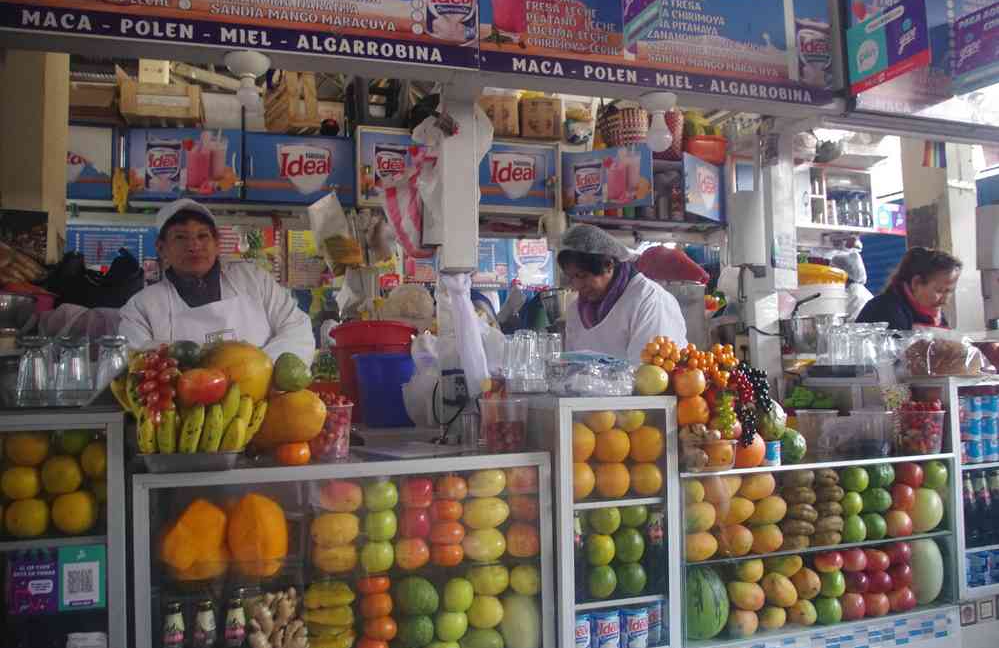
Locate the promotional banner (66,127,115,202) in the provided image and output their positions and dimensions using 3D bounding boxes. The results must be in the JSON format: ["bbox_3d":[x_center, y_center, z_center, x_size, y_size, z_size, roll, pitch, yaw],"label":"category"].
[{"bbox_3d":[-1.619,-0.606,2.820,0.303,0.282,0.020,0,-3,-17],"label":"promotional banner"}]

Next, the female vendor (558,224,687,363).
[{"bbox_3d":[0.419,0.444,2.363,0.500,1.520,0.420,-2,-2,35],"label":"female vendor"}]

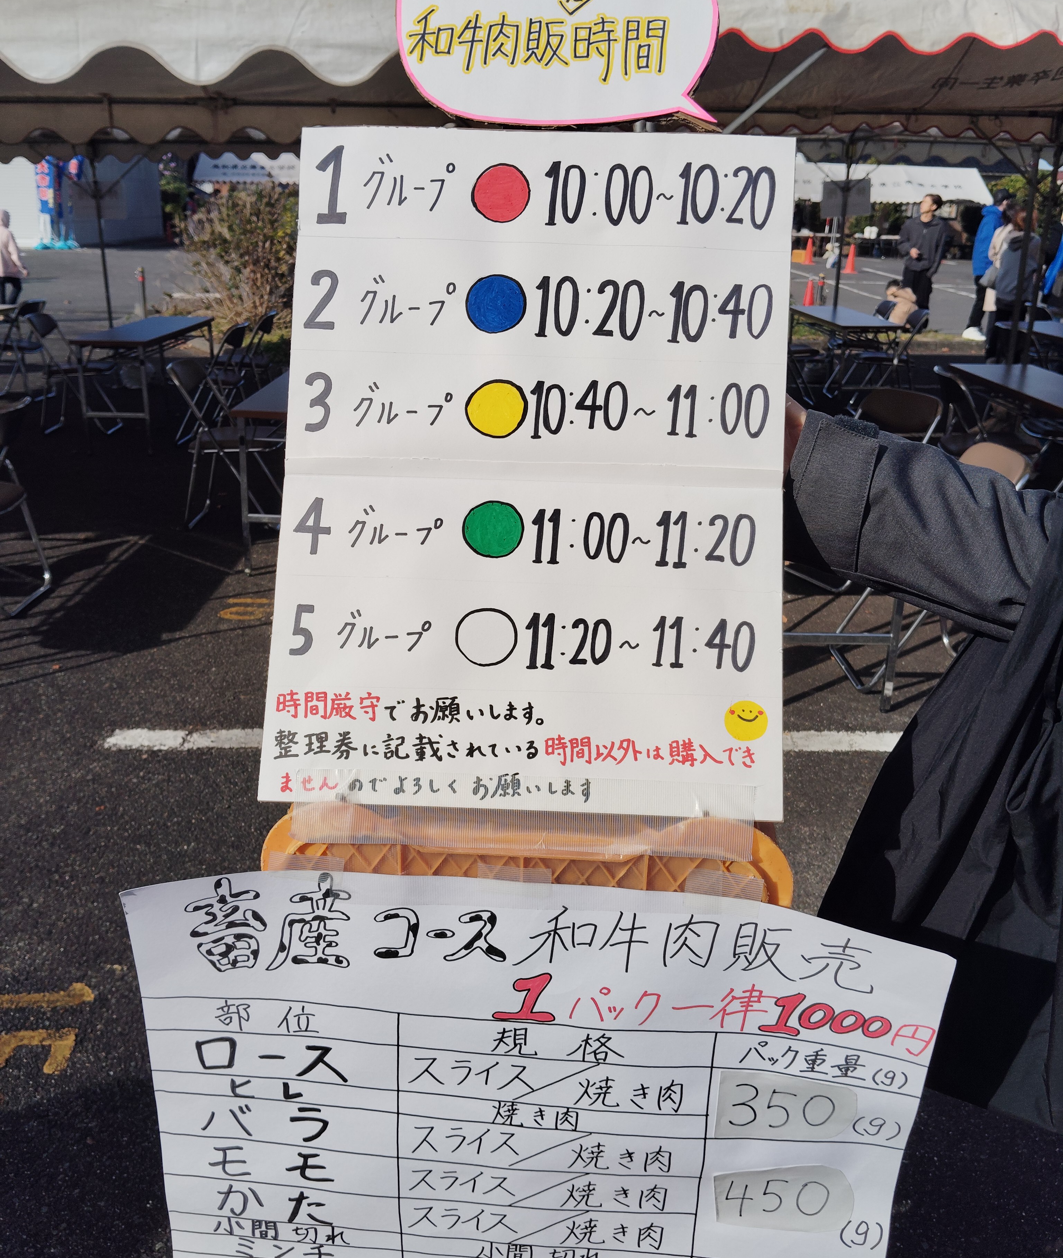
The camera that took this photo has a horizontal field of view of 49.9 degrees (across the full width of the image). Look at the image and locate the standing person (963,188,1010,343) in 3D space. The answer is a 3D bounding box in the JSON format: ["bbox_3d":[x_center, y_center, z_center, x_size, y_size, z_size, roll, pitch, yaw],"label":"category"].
[{"bbox_3d":[5.416,-4.301,13.526,0.500,1.720,0.500,5,20,11],"label":"standing person"}]

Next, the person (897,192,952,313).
[{"bbox_3d":[5.003,-4.640,14.575,0.600,1.710,0.380,12,23,28],"label":"person"}]

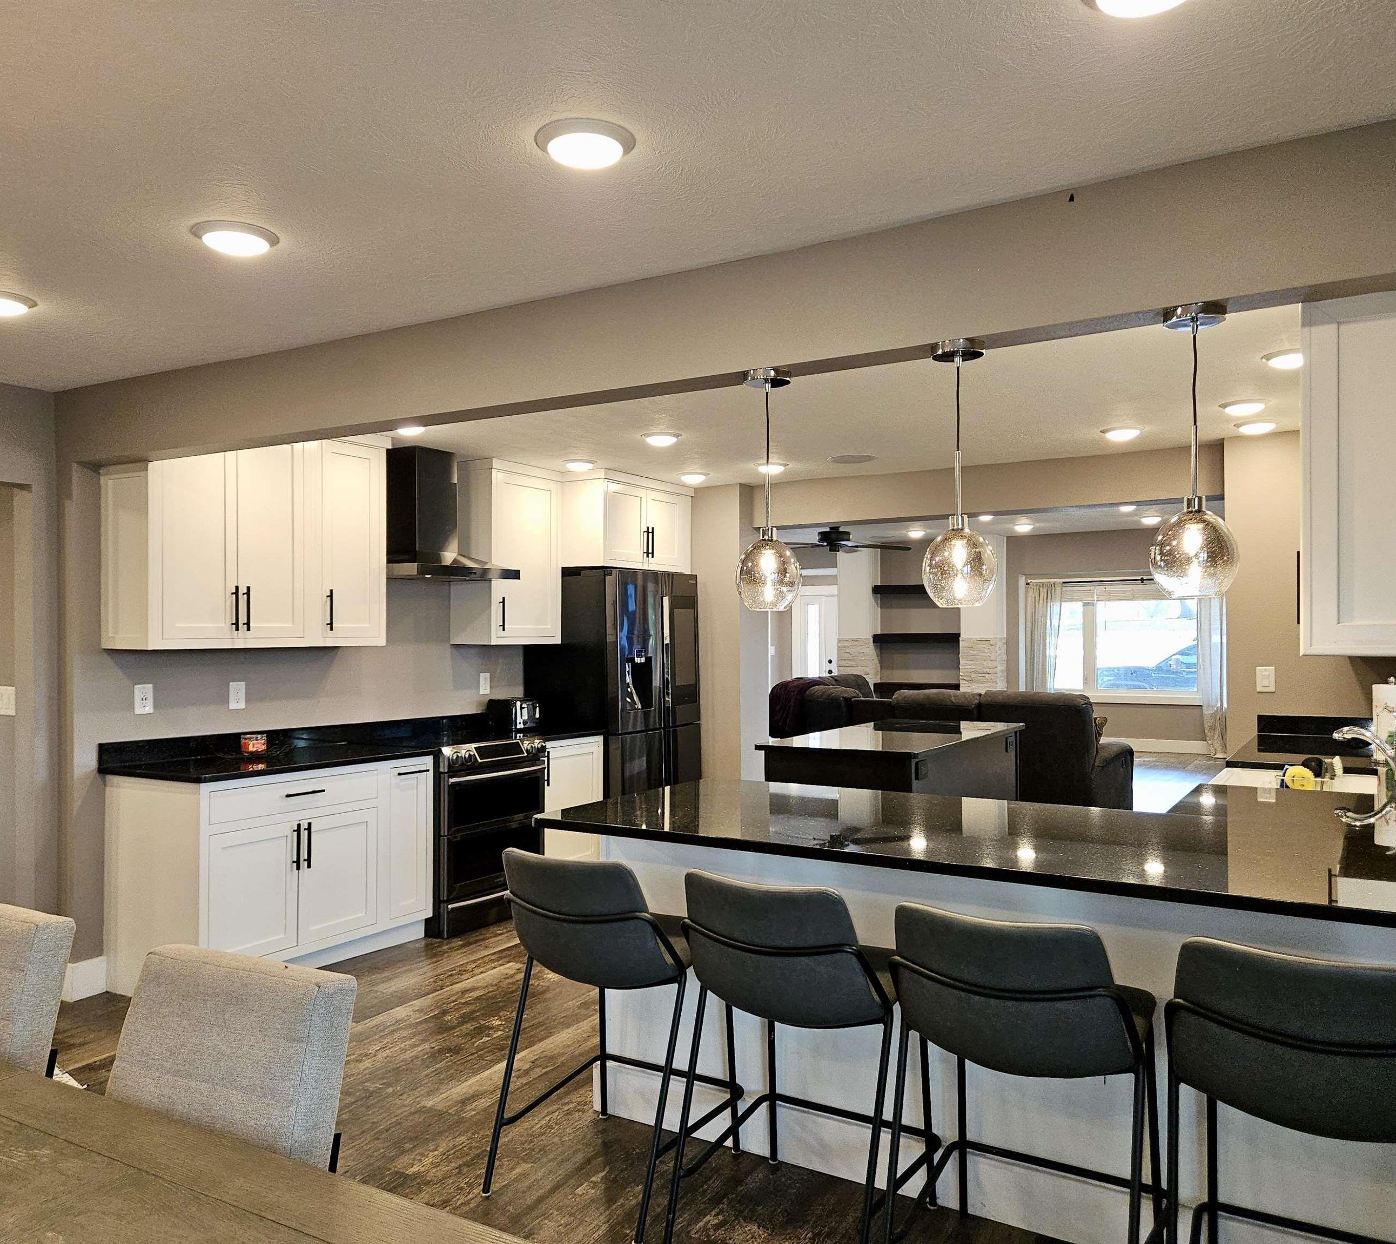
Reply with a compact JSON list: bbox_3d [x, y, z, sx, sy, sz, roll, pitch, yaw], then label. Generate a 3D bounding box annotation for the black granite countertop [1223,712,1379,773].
[{"bbox_3d":[2.856,0.538,5.008,0.673,0.141,1.436,-1,-1,32],"label":"black granite countertop"}]

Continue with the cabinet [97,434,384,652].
[{"bbox_3d":[-1.973,-0.401,4.954,0.333,1.030,1.222,-1,-1,32],"label":"cabinet"}]

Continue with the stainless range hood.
[{"bbox_3d":[-1.374,-0.558,5.755,0.514,0.694,0.758,-1,-1,32],"label":"stainless range hood"}]

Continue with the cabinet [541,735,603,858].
[{"bbox_3d":[-0.960,1.087,6.279,0.630,0.889,0.583,-1,-1,32],"label":"cabinet"}]

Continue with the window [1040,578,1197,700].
[{"bbox_3d":[5.184,0.218,13.616,1.860,1.530,0.120,-1,-1,31],"label":"window"}]

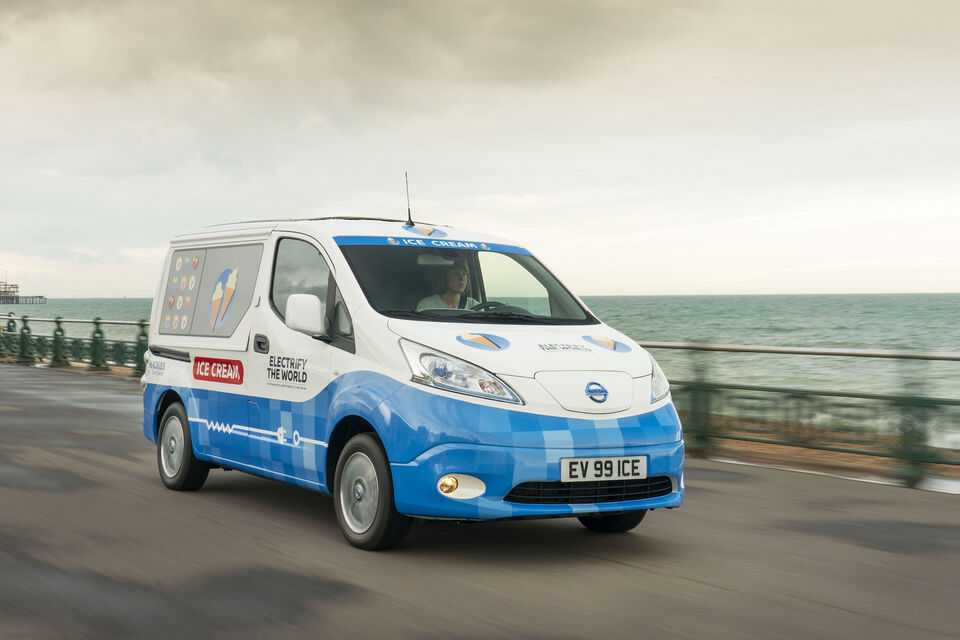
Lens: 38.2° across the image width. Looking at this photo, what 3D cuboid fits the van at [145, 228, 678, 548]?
[{"bbox_3d":[-0.568,0.245,8.535,1.820,1.850,4.560,1,0,-32],"label":"van"}]

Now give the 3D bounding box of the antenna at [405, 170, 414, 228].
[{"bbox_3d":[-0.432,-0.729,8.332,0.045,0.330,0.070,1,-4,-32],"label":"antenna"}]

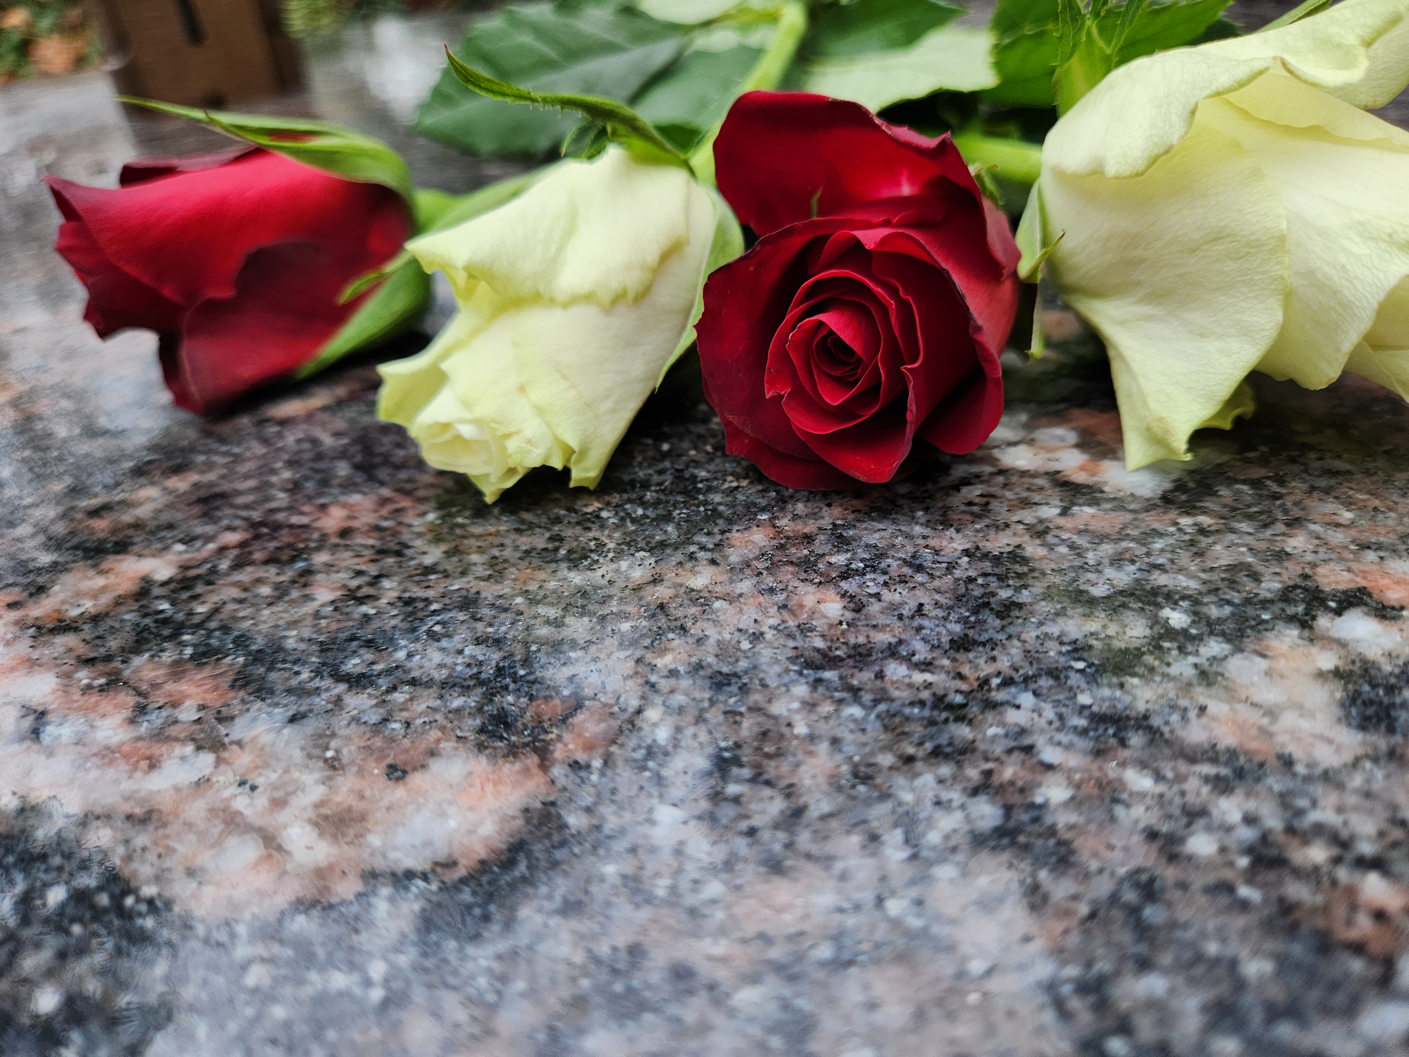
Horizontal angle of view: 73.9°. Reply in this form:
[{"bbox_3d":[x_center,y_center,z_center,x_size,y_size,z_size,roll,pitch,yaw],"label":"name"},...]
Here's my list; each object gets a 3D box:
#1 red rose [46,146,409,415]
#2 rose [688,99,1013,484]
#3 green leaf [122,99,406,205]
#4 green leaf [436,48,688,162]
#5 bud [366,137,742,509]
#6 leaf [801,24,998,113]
[{"bbox_3d":[-0.091,-0.048,0.181,0.059,0.048,0.046,-6,34,-9],"label":"red rose"},{"bbox_3d":[0.025,-0.039,0.152,0.050,0.056,0.050,8,34,12],"label":"rose"},{"bbox_3d":[-0.090,-0.079,0.193,0.058,0.014,0.016,2,33,2],"label":"green leaf"},{"bbox_3d":[-0.025,-0.076,0.171,0.046,0.013,0.014,2,33,3],"label":"green leaf"},{"bbox_3d":[-0.020,-0.036,0.155,0.046,0.046,0.059,23,58,31],"label":"bud"},{"bbox_3d":[0.049,-0.115,0.235,0.045,0.012,0.030,12,51,10],"label":"leaf"}]

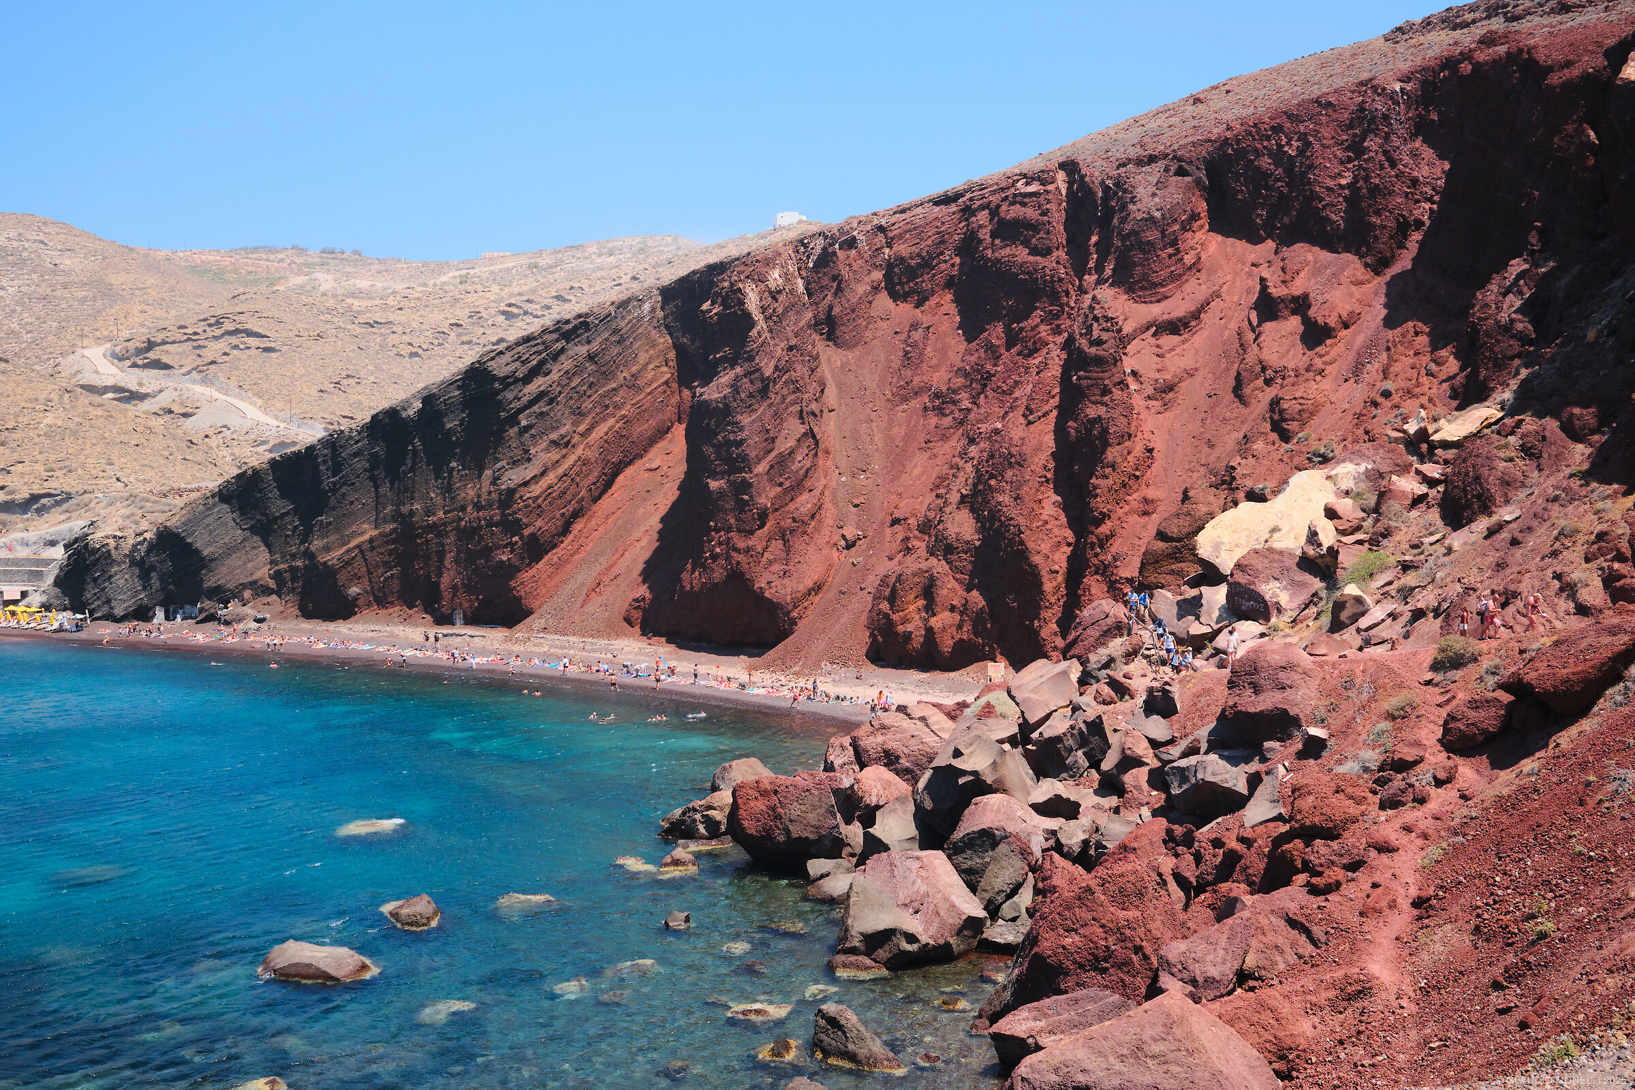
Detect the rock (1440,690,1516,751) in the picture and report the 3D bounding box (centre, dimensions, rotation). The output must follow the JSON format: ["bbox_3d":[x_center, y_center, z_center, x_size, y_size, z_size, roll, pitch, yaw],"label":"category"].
[{"bbox_3d":[19.760,5.250,47.500,2.200,1.650,2.000,0,-1,23],"label":"rock"}]

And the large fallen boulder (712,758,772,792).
[{"bbox_3d":[-3.723,12.064,82.000,3.400,2.300,2.900,0,1,-3],"label":"large fallen boulder"}]

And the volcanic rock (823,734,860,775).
[{"bbox_3d":[1.400,11.275,85.000,2.300,2.500,2.300,0,1,1],"label":"volcanic rock"}]

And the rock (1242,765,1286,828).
[{"bbox_3d":[13.904,7.820,49.500,1.330,1.870,1.400,0,0,16],"label":"rock"}]

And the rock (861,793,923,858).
[{"bbox_3d":[2.635,10.057,57.000,2.100,2.300,2.100,0,-1,3],"label":"rock"}]

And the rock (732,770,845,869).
[{"bbox_3d":[-1.128,10.494,61.000,4.400,3.400,4.000,0,-1,-1],"label":"rock"}]

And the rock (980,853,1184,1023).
[{"bbox_3d":[6.822,10.044,40.700,4.900,3.800,4.300,0,-1,9],"label":"rock"}]

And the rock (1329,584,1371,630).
[{"bbox_3d":[22.654,2.659,67.500,1.800,1.900,1.800,0,-1,19],"label":"rock"}]

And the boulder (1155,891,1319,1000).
[{"bbox_3d":[10.824,10.317,41.000,4.100,2.300,3.200,0,1,15],"label":"boulder"}]

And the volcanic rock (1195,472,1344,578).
[{"bbox_3d":[21.622,-1.069,76.000,7.000,4.870,5.000,0,0,16],"label":"volcanic rock"}]

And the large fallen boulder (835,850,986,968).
[{"bbox_3d":[3.106,12.126,53.300,4.900,3.500,4.200,0,1,3],"label":"large fallen boulder"}]

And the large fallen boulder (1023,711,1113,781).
[{"bbox_3d":[11.686,9.399,74.000,4.100,3.000,3.400,0,1,9],"label":"large fallen boulder"}]

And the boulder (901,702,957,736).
[{"bbox_3d":[6.543,10.281,92.000,3.480,2.270,2.800,0,0,4],"label":"boulder"}]

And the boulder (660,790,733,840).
[{"bbox_3d":[-5.129,11.677,69.000,3.260,2.080,2.600,0,0,-4],"label":"boulder"}]

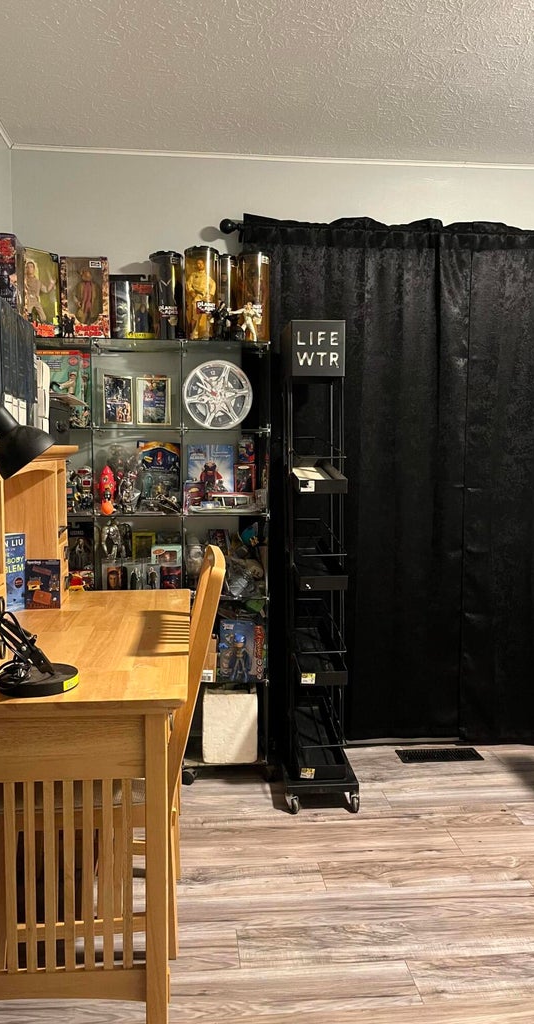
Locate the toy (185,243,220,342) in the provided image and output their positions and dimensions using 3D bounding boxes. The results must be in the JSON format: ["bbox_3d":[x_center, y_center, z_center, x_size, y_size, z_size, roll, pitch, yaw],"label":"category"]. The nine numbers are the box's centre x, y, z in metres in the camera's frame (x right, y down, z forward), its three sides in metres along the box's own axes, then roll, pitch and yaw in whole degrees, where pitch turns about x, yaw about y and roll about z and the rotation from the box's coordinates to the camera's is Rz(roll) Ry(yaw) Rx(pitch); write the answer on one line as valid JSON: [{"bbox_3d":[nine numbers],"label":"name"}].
[{"bbox_3d":[-0.234,-0.770,2.765,0.124,0.327,0.124,0,4,-5],"label":"toy"}]

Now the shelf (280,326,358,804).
[{"bbox_3d":[0.171,0.184,2.830,0.253,1.710,0.460,0,4,-6],"label":"shelf"}]

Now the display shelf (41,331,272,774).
[{"bbox_3d":[-0.467,0.195,2.889,0.941,1.616,0.315,0,4,-5],"label":"display shelf"}]

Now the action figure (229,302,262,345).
[{"bbox_3d":[-0.080,-0.703,2.854,0.125,0.147,0.060,0,4,-1],"label":"action figure"}]

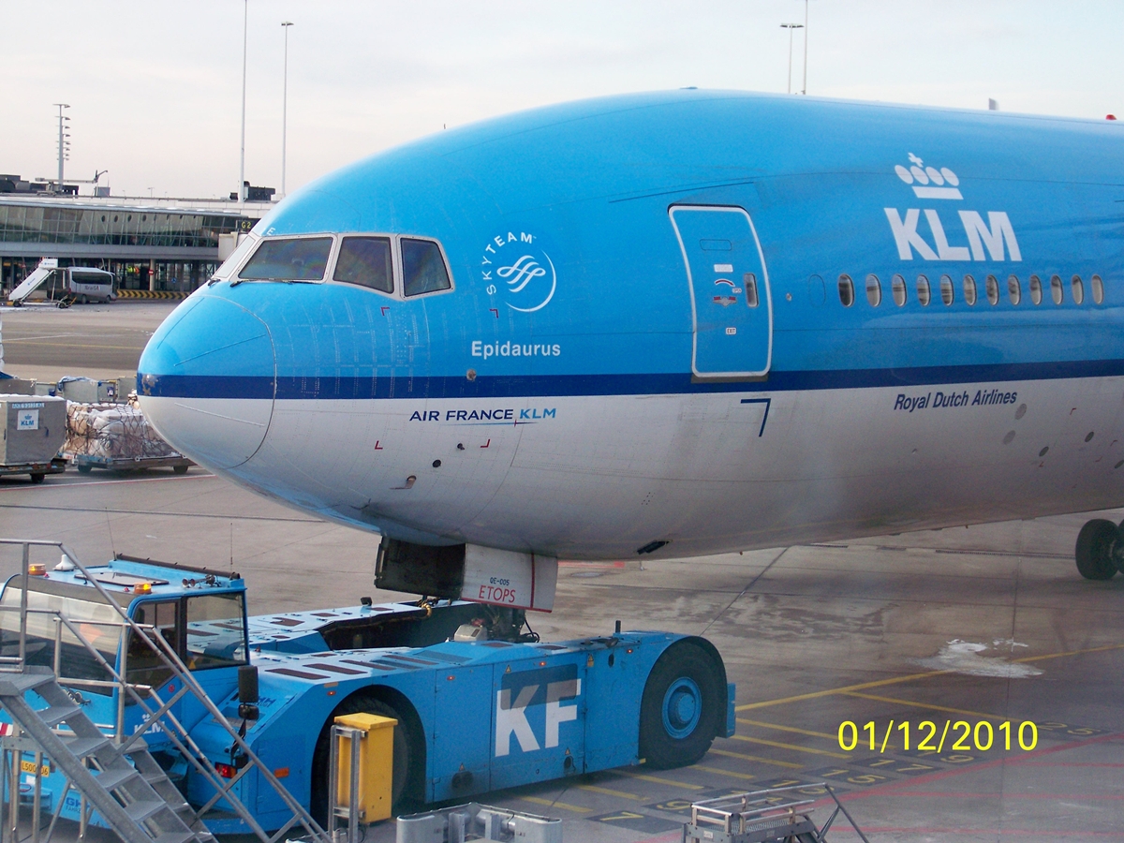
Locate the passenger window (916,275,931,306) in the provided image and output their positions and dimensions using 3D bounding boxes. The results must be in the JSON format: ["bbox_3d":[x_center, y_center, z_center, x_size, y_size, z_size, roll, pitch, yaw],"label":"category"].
[{"bbox_3d":[4.574,-1.659,34.577,0.060,0.410,0.280,-8,-3,42],"label":"passenger window"}]

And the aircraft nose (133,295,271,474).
[{"bbox_3d":[-4.071,-0.405,29.570,2.100,1.960,0.980,5,5,42],"label":"aircraft nose"}]

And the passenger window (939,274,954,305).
[{"bbox_3d":[4.929,-1.681,34.973,0.060,0.410,0.280,-8,-3,42],"label":"passenger window"}]

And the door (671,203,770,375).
[{"bbox_3d":[1.923,-1.560,32.124,1.200,1.980,0.240,-2,-5,-40],"label":"door"}]

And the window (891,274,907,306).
[{"bbox_3d":[4.219,-1.639,34.197,0.060,0.410,0.280,-8,-3,43],"label":"window"}]

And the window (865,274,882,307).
[{"bbox_3d":[3.854,-1.619,33.820,0.060,0.410,0.280,-8,-4,44],"label":"window"}]

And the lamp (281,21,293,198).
[{"bbox_3d":[-28.613,-26.904,280.942,1.300,28.480,1.100,1,4,0],"label":"lamp"}]

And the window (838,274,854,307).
[{"bbox_3d":[3.476,-1.600,33.443,0.280,0.410,0.060,-3,-4,-44],"label":"window"}]

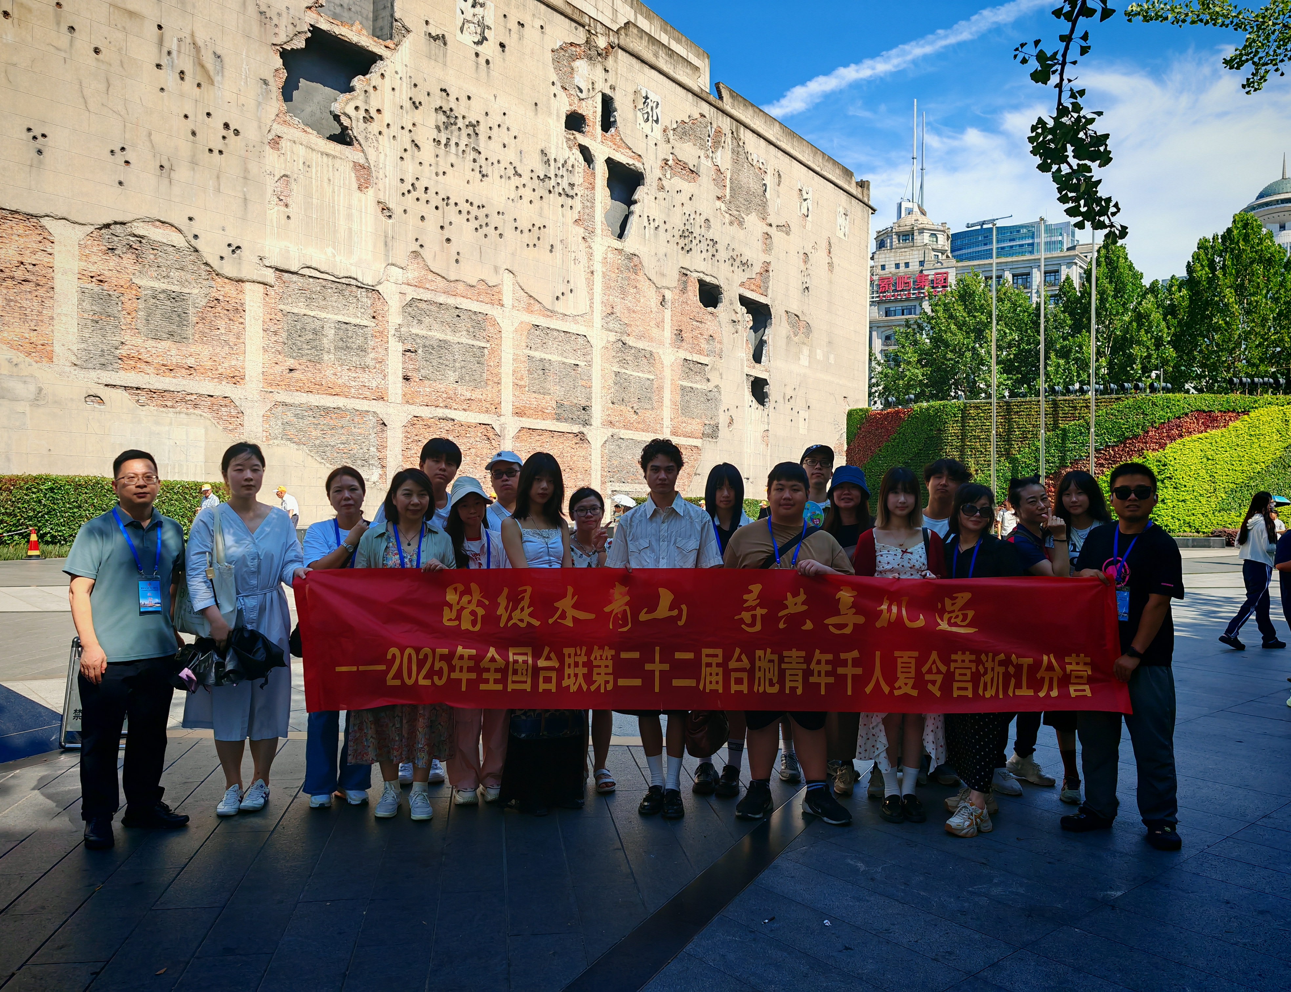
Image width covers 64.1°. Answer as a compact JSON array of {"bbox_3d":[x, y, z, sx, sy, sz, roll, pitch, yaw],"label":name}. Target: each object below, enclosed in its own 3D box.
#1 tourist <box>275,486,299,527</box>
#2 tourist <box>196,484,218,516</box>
[{"bbox_3d":[-7.433,0.593,21.400,0.560,1.601,0.500,1,0,-31],"label":"tourist"},{"bbox_3d":[-8.607,0.571,20.300,0.500,1.626,0.520,1,0,41],"label":"tourist"}]

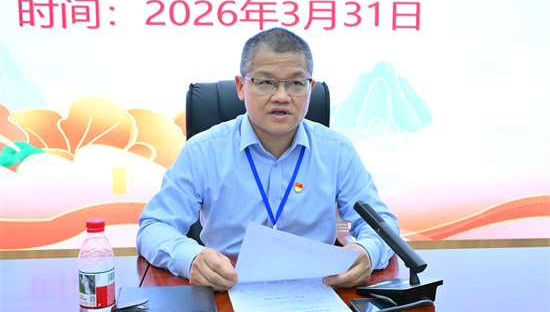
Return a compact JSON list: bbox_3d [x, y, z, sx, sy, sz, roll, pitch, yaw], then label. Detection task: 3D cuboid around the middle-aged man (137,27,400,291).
[{"bbox_3d":[-0.020,0.350,1.410,0.640,1.280,0.680,-1,4,-5],"label":"middle-aged man"}]

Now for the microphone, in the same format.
[{"bbox_3d":[0.224,0.188,1.150,0.125,0.185,0.170,-5,6,-44],"label":"microphone"}]

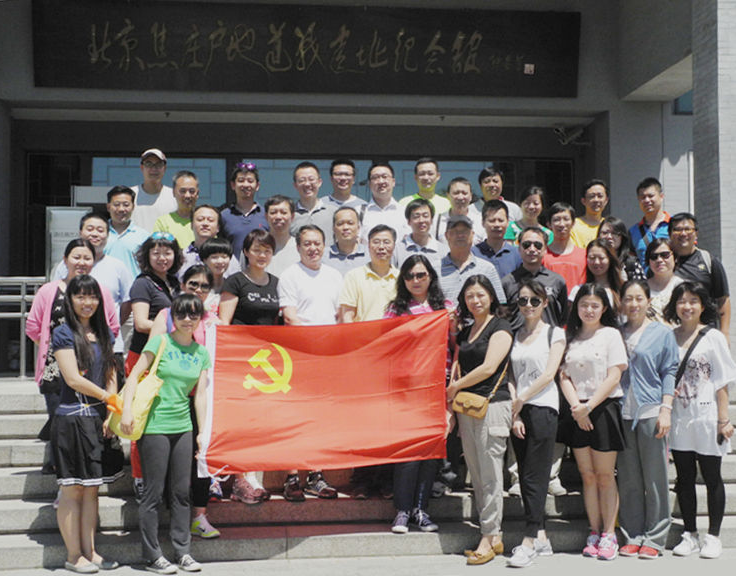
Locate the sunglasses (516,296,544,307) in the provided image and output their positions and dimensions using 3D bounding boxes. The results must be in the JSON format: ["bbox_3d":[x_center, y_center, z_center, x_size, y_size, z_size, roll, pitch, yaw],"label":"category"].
[{"bbox_3d":[0.958,0.081,5.820,0.145,0.058,0.135,0,-1,21],"label":"sunglasses"}]

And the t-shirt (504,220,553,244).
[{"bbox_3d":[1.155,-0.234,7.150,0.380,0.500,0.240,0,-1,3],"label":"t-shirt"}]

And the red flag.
[{"bbox_3d":[-0.252,0.606,5.760,1.450,0.930,0.170,0,-2,-5],"label":"red flag"}]

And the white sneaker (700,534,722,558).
[{"bbox_3d":[2.050,1.546,5.930,0.098,0.110,0.250,-1,-2,21],"label":"white sneaker"}]

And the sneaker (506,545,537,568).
[{"bbox_3d":[0.891,1.546,5.730,0.098,0.110,0.250,-1,-2,26],"label":"sneaker"}]

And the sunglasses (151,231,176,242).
[{"bbox_3d":[-1.303,-0.325,6.330,0.145,0.052,0.130,5,21,-9],"label":"sunglasses"}]

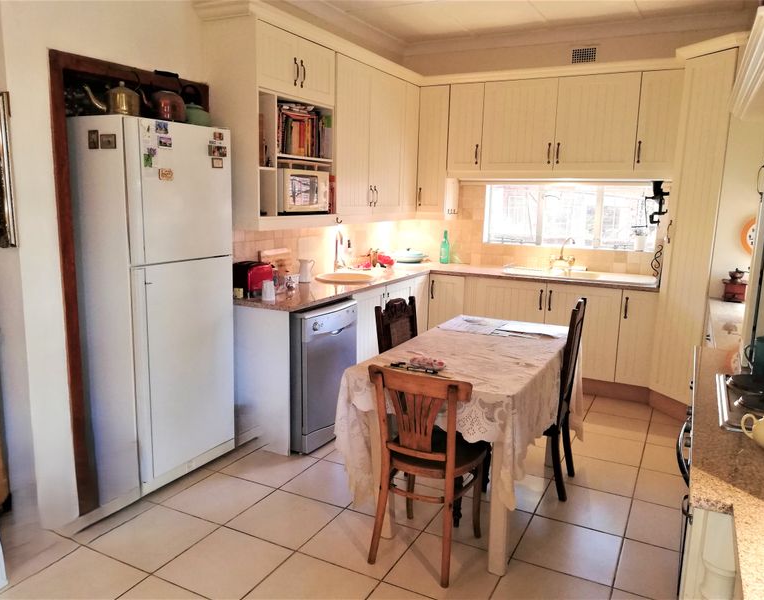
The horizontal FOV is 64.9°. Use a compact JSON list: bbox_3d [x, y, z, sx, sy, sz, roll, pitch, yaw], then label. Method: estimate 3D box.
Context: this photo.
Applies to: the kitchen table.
[{"bbox_3d":[0.482,0.617,3.159,0.780,0.775,1.450,6,11,27],"label":"kitchen table"}]

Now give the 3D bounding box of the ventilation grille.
[{"bbox_3d":[1.605,-1.943,4.777,0.179,0.110,0.033,6,11,27],"label":"ventilation grille"}]

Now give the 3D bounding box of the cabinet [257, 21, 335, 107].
[{"bbox_3d":[-0.634,-1.390,3.639,0.342,0.350,0.794,6,11,27],"label":"cabinet"}]

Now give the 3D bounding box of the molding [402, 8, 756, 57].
[{"bbox_3d":[1.441,-2.209,4.973,2.815,0.130,0.120,6,11,27],"label":"molding"}]

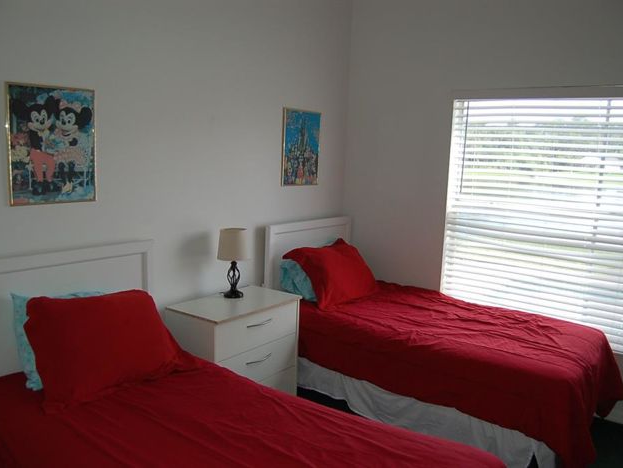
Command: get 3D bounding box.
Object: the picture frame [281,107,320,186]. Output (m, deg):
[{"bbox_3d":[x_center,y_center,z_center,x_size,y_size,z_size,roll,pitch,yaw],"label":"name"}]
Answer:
[{"bbox_3d":[-0.075,-0.620,3.823,0.021,0.537,0.416,9,11,37],"label":"picture frame"}]

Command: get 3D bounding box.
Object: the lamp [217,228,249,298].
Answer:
[{"bbox_3d":[-0.480,0.184,3.282,0.195,0.409,0.195,2,9,0],"label":"lamp"}]

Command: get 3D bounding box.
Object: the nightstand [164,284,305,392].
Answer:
[{"bbox_3d":[-0.460,0.744,3.227,0.438,0.679,0.700,9,11,37],"label":"nightstand"}]

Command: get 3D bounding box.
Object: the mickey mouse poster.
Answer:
[{"bbox_3d":[-1.185,-0.405,2.427,0.021,0.532,0.402,9,11,37],"label":"mickey mouse poster"}]

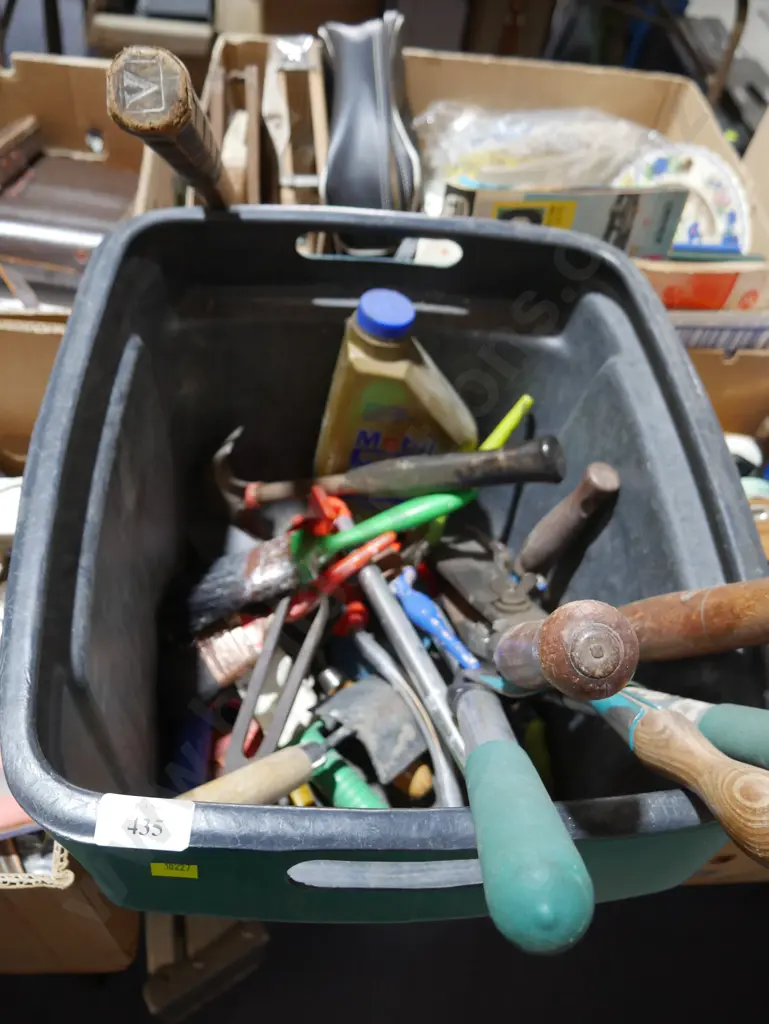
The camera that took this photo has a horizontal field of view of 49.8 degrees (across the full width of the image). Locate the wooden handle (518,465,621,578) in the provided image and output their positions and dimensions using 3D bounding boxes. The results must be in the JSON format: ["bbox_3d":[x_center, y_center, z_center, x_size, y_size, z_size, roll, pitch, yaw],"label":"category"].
[{"bbox_3d":[0.145,0.010,0.656,0.034,0.124,0.034,16,51,-6],"label":"wooden handle"}]

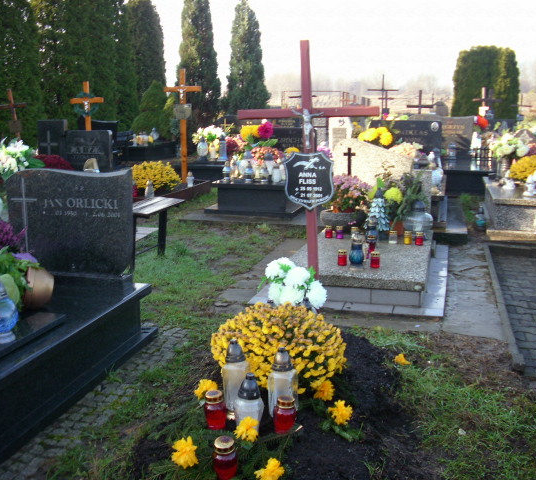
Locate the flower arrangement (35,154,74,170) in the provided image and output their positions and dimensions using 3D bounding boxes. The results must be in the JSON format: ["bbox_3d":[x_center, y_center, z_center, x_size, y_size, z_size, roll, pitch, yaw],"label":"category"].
[{"bbox_3d":[-2.571,-0.857,8.200,0.550,0.420,0.520,3,12,15],"label":"flower arrangement"}]

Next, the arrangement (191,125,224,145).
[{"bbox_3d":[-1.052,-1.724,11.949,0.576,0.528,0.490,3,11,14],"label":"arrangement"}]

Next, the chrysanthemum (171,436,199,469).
[{"bbox_3d":[-0.275,0.699,2.250,0.090,0.085,0.080,-2,12,-8],"label":"chrysanthemum"}]

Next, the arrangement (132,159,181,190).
[{"bbox_3d":[-1.513,-0.847,9.200,0.680,0.460,0.640,3,12,15],"label":"arrangement"}]

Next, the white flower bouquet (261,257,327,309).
[{"bbox_3d":[0.134,0.224,3.600,0.340,0.290,0.290,3,11,15],"label":"white flower bouquet"}]

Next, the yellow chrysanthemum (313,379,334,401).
[{"bbox_3d":[0.213,0.573,2.620,0.085,0.085,0.075,0,11,0],"label":"yellow chrysanthemum"}]

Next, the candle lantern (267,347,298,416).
[{"bbox_3d":[0.052,0.506,2.440,0.110,0.265,0.110,0,12,0],"label":"candle lantern"}]

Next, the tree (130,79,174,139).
[{"bbox_3d":[-3.039,-3.118,18.000,1.150,2.150,1.100,3,11,15],"label":"tree"}]

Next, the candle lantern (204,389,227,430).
[{"bbox_3d":[-0.182,0.592,2.370,0.075,0.130,0.075,0,12,0],"label":"candle lantern"}]

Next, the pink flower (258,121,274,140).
[{"bbox_3d":[-0.020,-1.489,9.300,0.200,0.220,0.170,3,11,15],"label":"pink flower"}]

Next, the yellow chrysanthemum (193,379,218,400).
[{"bbox_3d":[-0.233,0.557,2.550,0.093,0.070,0.085,-2,12,-6],"label":"yellow chrysanthemum"}]

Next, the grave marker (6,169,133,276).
[{"bbox_3d":[-1.191,-0.117,4.122,0.786,0.610,0.080,3,12,15],"label":"grave marker"}]

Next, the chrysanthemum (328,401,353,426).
[{"bbox_3d":[0.257,0.614,2.420,0.087,0.075,0.080,1,12,6],"label":"chrysanthemum"}]

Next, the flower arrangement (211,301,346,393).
[{"bbox_3d":[0.043,0.441,2.780,0.550,0.340,0.530,3,12,14],"label":"flower arrangement"}]

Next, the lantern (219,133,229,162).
[{"bbox_3d":[-0.768,-1.593,11.758,0.160,0.435,0.160,3,11,14],"label":"lantern"}]

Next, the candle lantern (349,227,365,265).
[{"bbox_3d":[0.663,0.073,5.095,0.115,0.278,0.115,3,11,14],"label":"candle lantern"}]

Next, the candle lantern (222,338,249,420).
[{"bbox_3d":[-0.117,0.481,2.392,0.093,0.273,0.093,3,12,15],"label":"candle lantern"}]

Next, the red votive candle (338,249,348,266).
[{"bbox_3d":[0.585,0.138,5.300,0.072,0.125,0.072,3,11,15],"label":"red votive candle"}]

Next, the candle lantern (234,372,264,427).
[{"bbox_3d":[-0.060,0.542,2.304,0.100,0.189,0.100,0,12,0],"label":"candle lantern"}]

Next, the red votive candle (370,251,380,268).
[{"bbox_3d":[0.806,0.151,5.120,0.069,0.117,0.069,3,11,14],"label":"red votive candle"}]

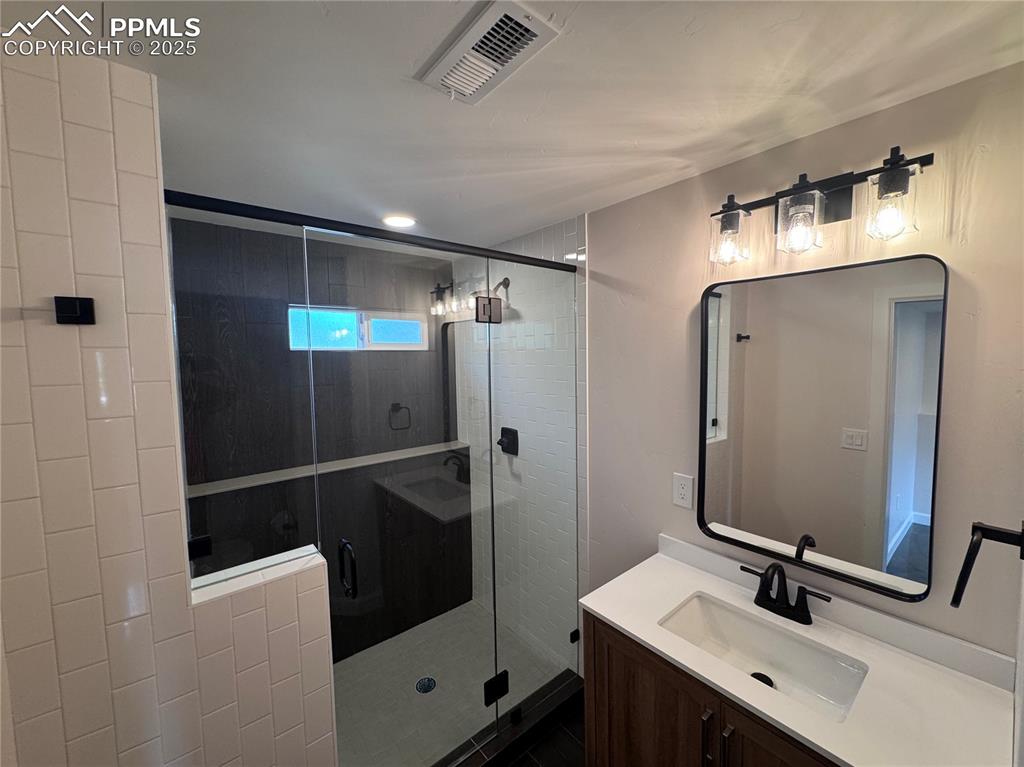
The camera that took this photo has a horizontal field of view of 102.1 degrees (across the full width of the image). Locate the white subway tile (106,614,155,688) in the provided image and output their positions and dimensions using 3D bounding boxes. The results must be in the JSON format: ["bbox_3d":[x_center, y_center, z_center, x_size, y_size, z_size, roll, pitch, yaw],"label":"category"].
[{"bbox_3d":[-0.882,0.620,0.961,0.076,0.154,0.009,-4,5,-39],"label":"white subway tile"}]

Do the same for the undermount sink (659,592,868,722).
[{"bbox_3d":[0.696,0.821,1.182,0.290,0.155,0.475,-4,5,-39],"label":"undermount sink"}]

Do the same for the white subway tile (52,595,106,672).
[{"bbox_3d":[-0.935,0.543,0.900,0.075,0.152,0.010,-4,5,-38],"label":"white subway tile"}]

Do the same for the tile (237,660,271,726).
[{"bbox_3d":[-0.691,0.832,1.111,0.075,0.152,0.009,-4,5,-39],"label":"tile"}]

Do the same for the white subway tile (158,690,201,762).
[{"bbox_3d":[-0.810,0.838,1.014,0.074,0.151,0.010,-4,5,-39],"label":"white subway tile"}]

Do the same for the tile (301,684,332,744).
[{"bbox_3d":[-0.567,0.971,1.216,0.075,0.152,0.010,-4,5,-38],"label":"tile"}]

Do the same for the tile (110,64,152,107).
[{"bbox_3d":[-0.835,-0.653,0.909,0.070,0.070,0.010,-4,5,-39],"label":"tile"}]

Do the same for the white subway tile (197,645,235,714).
[{"bbox_3d":[-0.751,0.760,1.058,0.075,0.152,0.009,-4,5,-39],"label":"white subway tile"}]

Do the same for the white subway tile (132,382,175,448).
[{"bbox_3d":[-0.835,0.074,0.969,0.066,0.154,0.009,-4,5,-39],"label":"white subway tile"}]

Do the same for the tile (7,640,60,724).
[{"bbox_3d":[-0.989,0.618,0.861,0.066,0.152,0.010,-4,5,-38],"label":"tile"}]

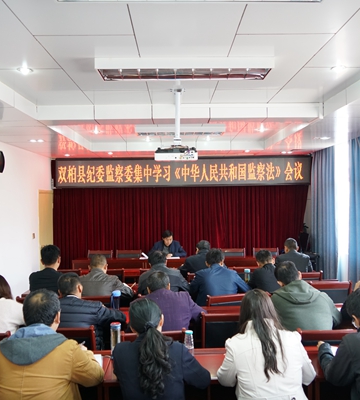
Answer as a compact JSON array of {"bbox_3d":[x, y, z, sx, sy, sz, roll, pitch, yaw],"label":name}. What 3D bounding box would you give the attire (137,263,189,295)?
[{"bbox_3d":[-0.187,0.994,4.280,0.550,0.640,0.460,-1,0,0],"label":"attire"}]

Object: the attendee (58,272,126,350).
[{"bbox_3d":[-0.700,1.139,3.050,0.580,1.220,0.700,0,1,9],"label":"attendee"}]

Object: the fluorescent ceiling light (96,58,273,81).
[{"bbox_3d":[0.037,-0.916,2.830,1.200,0.080,0.310,0,1,0],"label":"fluorescent ceiling light"}]

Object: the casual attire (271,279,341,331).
[{"bbox_3d":[0.920,0.920,3.000,0.540,0.680,0.450,0,1,-3],"label":"casual attire"}]

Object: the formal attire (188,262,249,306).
[{"bbox_3d":[0.400,0.959,4.070,0.600,0.630,0.450,0,1,0],"label":"formal attire"}]

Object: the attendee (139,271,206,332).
[{"bbox_3d":[-0.095,1.178,3.300,0.570,1.180,0.740,-1,0,0],"label":"attendee"}]

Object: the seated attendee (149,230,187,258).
[{"bbox_3d":[-0.219,1.149,7.000,0.590,1.210,0.720,-1,0,0],"label":"seated attendee"}]

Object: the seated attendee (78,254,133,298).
[{"bbox_3d":[-0.854,1.179,4.350,0.570,1.170,0.740,-1,0,2],"label":"seated attendee"}]

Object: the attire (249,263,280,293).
[{"bbox_3d":[0.967,1.004,4.420,0.510,0.620,0.460,-1,0,0],"label":"attire"}]

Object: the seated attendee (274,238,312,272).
[{"bbox_3d":[1.420,1.109,5.100,0.520,1.240,0.700,0,1,-3],"label":"seated attendee"}]

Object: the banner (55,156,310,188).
[{"bbox_3d":[0.060,-0.537,7.750,4.960,0.570,0.140,0,1,-2],"label":"banner"}]

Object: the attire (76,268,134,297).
[{"bbox_3d":[-0.730,0.981,3.950,0.580,0.630,0.450,0,1,5],"label":"attire"}]

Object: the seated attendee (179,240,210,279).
[{"bbox_3d":[0.210,1.119,5.120,0.520,1.220,0.680,0,1,-14],"label":"seated attendee"}]

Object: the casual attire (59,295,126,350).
[{"bbox_3d":[-0.763,1.033,3.230,0.580,0.590,0.480,-1,0,3],"label":"casual attire"}]

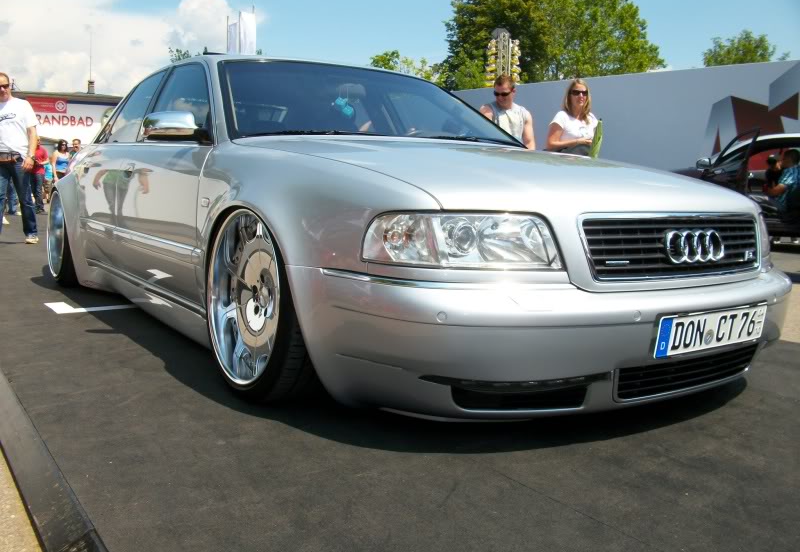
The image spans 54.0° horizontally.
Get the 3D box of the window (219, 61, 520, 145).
[{"bbox_3d":[-0.123,-0.775,3.497,1.480,0.170,0.790,-4,39,-34],"label":"window"}]

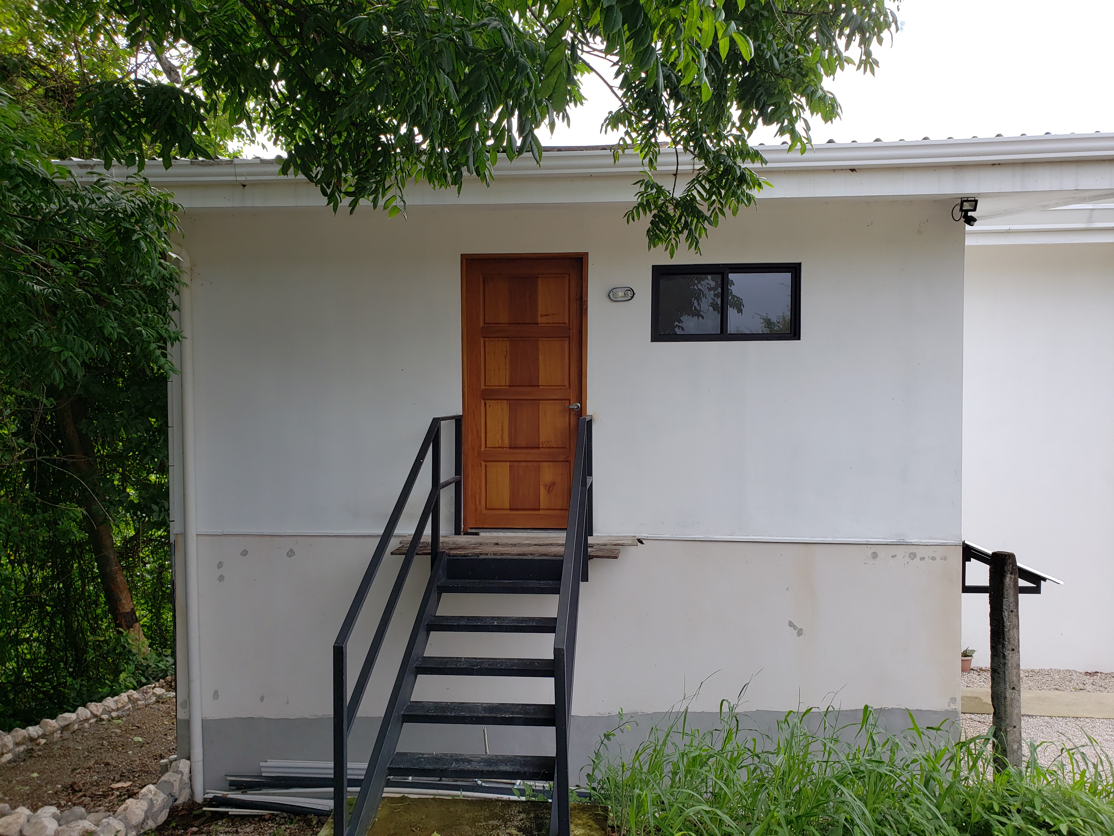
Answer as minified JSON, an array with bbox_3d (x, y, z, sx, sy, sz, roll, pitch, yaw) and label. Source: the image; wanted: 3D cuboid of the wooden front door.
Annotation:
[{"bbox_3d":[-0.250,-0.197,6.562,0.987,2.166,0.090,0,2,5],"label":"wooden front door"}]

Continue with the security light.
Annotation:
[{"bbox_3d":[3.002,-1.511,6.128,0.140,0.190,0.120,0,2,-2],"label":"security light"}]

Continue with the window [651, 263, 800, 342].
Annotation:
[{"bbox_3d":[1.289,-0.880,6.397,1.124,0.588,0.070,0,2,5],"label":"window"}]

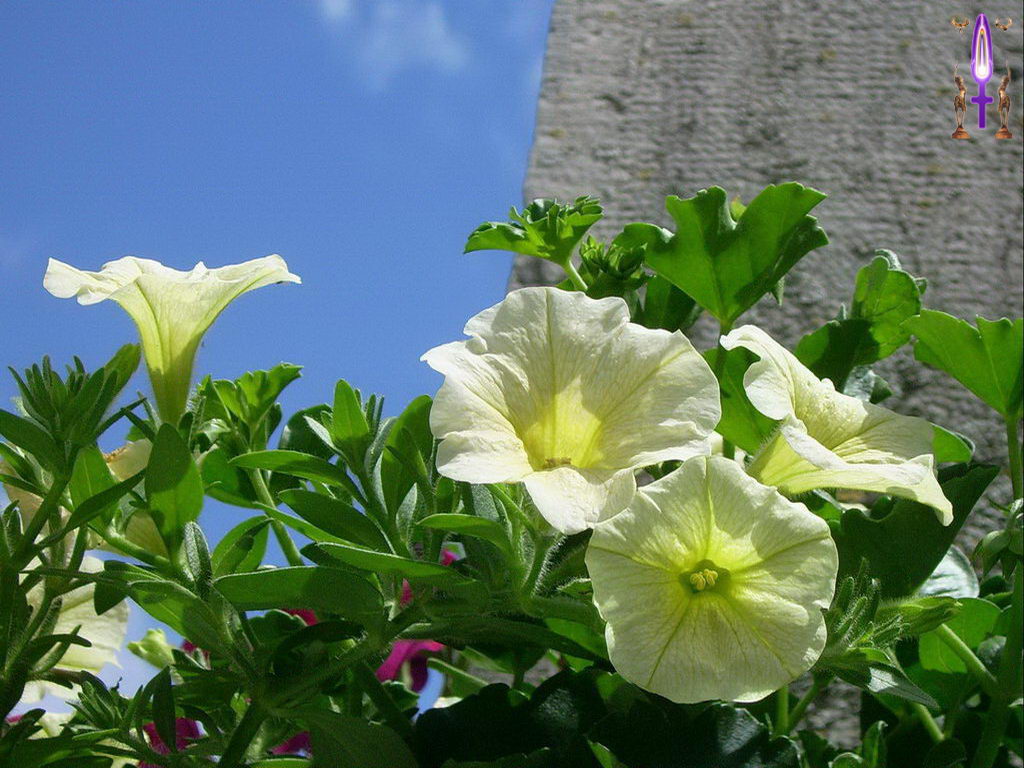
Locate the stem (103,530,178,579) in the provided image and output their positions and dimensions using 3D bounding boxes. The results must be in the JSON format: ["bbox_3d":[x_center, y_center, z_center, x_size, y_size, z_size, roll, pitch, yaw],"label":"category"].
[{"bbox_3d":[-0.100,0.046,0.700,0.026,0.004,0.004,33,0,3],"label":"stem"}]

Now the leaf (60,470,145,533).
[{"bbox_3d":[-0.107,0.031,0.685,0.028,0.005,0.010,-39,-22,0],"label":"leaf"}]

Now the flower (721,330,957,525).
[{"bbox_3d":[0.081,0.015,0.680,0.062,0.063,0.042,22,-57,-40],"label":"flower"}]

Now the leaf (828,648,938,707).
[{"bbox_3d":[0.095,0.075,0.665,0.031,0.012,0.007,18,-39,25],"label":"leaf"}]

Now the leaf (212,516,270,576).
[{"bbox_3d":[-0.072,0.043,0.690,0.025,0.007,0.013,-47,-46,12],"label":"leaf"}]

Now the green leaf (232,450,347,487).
[{"bbox_3d":[-0.056,0.023,0.670,0.036,0.008,0.014,13,-34,-12],"label":"green leaf"}]

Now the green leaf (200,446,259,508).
[{"bbox_3d":[-0.079,0.026,0.725,0.018,0.018,0.006,4,-15,7],"label":"green leaf"}]

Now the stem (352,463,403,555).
[{"bbox_3d":[-0.036,0.033,0.690,0.004,0.026,0.004,-26,-6,3],"label":"stem"}]

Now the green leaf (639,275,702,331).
[{"bbox_3d":[0.044,-0.022,0.725,0.016,0.019,0.007,-8,-6,-1],"label":"green leaf"}]

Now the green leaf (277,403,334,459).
[{"bbox_3d":[-0.058,0.013,0.735,0.018,0.018,0.007,4,-15,7],"label":"green leaf"}]

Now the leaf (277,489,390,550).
[{"bbox_3d":[-0.047,0.036,0.690,0.032,0.007,0.013,29,-44,-5],"label":"leaf"}]

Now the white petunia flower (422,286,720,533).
[{"bbox_3d":[0.016,0.009,0.697,0.077,0.063,0.045,3,-30,-2],"label":"white petunia flower"}]

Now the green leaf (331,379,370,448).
[{"bbox_3d":[-0.043,0.008,0.700,0.011,0.018,0.005,-2,-15,-3],"label":"green leaf"}]

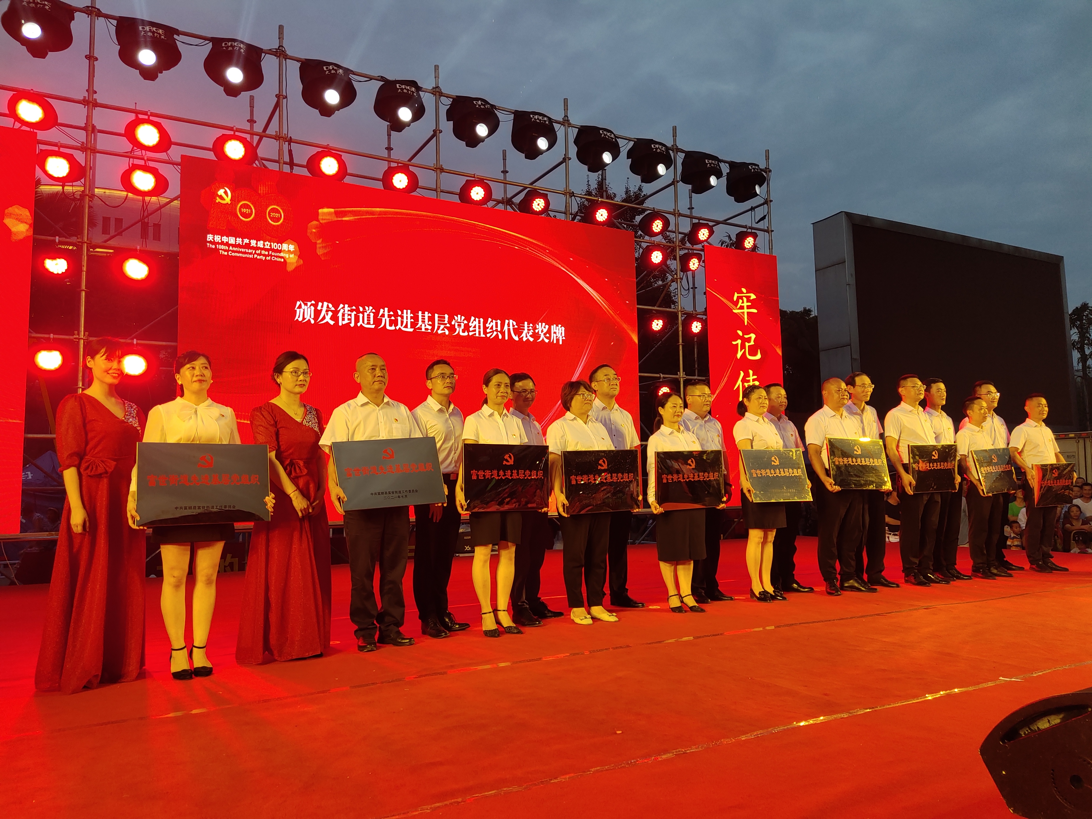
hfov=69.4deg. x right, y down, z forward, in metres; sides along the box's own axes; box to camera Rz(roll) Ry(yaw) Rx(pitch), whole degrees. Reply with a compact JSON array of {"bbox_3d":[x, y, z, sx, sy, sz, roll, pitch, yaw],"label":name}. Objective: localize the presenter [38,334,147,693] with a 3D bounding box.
[{"bbox_3d":[-2.172,0.497,3.750,0.500,1.660,0.430,4,-6,-43],"label":"presenter"}]

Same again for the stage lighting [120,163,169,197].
[{"bbox_3d":[-4.283,-2.444,8.415,0.430,0.310,0.270,2,-6,-28],"label":"stage lighting"}]

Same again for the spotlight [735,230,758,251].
[{"bbox_3d":[3.263,-2.723,12.810,0.320,0.350,0.260,2,-6,-29],"label":"spotlight"}]

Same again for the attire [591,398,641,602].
[{"bbox_3d":[0.486,0.667,5.977,0.480,1.500,0.280,2,-6,-29],"label":"attire"}]

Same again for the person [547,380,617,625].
[{"bbox_3d":[0.261,0.589,5.198,0.480,1.580,0.350,2,-6,-29],"label":"person"}]

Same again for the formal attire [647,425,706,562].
[{"bbox_3d":[0.939,0.603,5.741,0.430,0.990,0.300,2,-6,-29],"label":"formal attire"}]

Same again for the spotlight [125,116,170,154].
[{"bbox_3d":[-4.317,-2.980,8.554,0.460,0.350,0.290,2,-5,-29],"label":"spotlight"}]

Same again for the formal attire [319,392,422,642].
[{"bbox_3d":[-0.996,0.593,4.547,0.540,1.400,0.320,2,-6,-29],"label":"formal attire"}]

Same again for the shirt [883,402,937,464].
[{"bbox_3d":[3.231,0.223,6.993,0.470,0.550,0.280,2,-6,-29],"label":"shirt"}]

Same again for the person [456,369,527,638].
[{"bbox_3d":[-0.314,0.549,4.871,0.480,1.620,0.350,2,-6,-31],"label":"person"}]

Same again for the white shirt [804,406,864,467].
[{"bbox_3d":[2.373,0.221,6.480,0.450,0.530,0.300,2,-5,-25],"label":"white shirt"}]

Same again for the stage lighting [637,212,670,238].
[{"bbox_3d":[1.602,-2.749,11.709,0.430,0.310,0.270,2,-6,-28],"label":"stage lighting"}]

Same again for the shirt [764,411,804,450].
[{"bbox_3d":[1.926,0.276,6.620,0.450,0.530,0.270,1,-5,-20],"label":"shirt"}]

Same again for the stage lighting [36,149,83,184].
[{"bbox_3d":[-5.008,-2.506,8.129,0.460,0.350,0.290,2,-5,-29],"label":"stage lighting"}]

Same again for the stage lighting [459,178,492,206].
[{"bbox_3d":[-0.926,-2.840,10.315,0.430,0.310,0.270,2,-6,-28],"label":"stage lighting"}]

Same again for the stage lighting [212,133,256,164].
[{"bbox_3d":[-3.546,-2.953,8.981,0.460,0.350,0.290,2,-5,-29],"label":"stage lighting"}]

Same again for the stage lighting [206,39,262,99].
[{"bbox_3d":[-3.610,-3.955,9.117,0.600,0.540,0.460,2,-6,-29],"label":"stage lighting"}]

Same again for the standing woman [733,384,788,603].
[{"bbox_3d":[1.661,0.632,6.123,0.460,1.630,0.340,2,-6,-29],"label":"standing woman"}]

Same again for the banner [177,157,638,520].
[{"bbox_3d":[-1.337,-0.664,9.921,5.998,4.013,0.120,2,-5,-29],"label":"banner"}]

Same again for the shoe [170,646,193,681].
[{"bbox_3d":[-1.801,1.249,3.904,0.090,0.135,0.220,2,-6,-32],"label":"shoe"}]

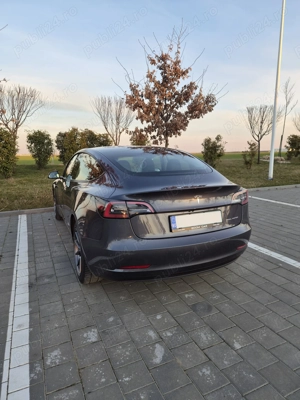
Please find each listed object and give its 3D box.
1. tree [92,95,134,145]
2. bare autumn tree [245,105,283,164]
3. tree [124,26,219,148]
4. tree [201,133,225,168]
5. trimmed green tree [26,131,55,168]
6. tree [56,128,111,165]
[{"bbox_3d":[-3.336,-6.198,24.291,3.838,6.540,3.646,-2,10,-7],"label":"tree"},{"bbox_3d":[12.068,-6.903,28.260,3.934,6.212,3.737,3,11,22],"label":"bare autumn tree"},{"bbox_3d":[0.872,-3.895,11.302,4.210,6.349,3.999,0,10,4],"label":"tree"},{"bbox_3d":[4.855,-3.673,20.484,1.772,2.676,1.684,2,10,13],"label":"tree"},{"bbox_3d":[-9.309,-4.199,22.596,2.210,3.320,2.100,-5,11,-22],"label":"trimmed green tree"},{"bbox_3d":[-5.244,-3.980,21.120,4.450,3.299,2.670,-3,10,-13],"label":"tree"}]

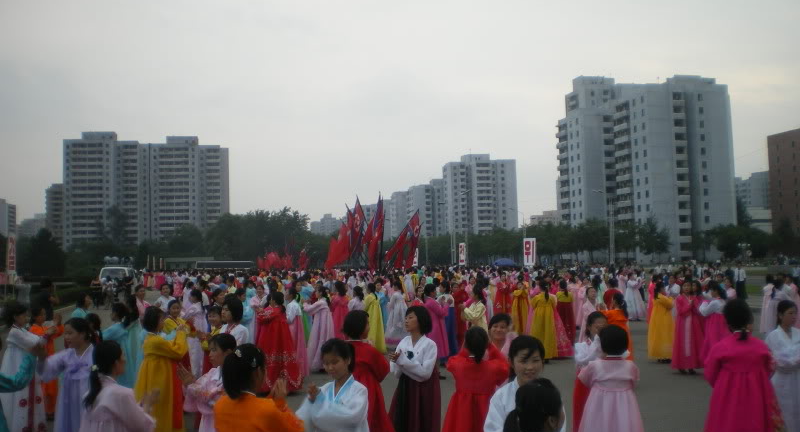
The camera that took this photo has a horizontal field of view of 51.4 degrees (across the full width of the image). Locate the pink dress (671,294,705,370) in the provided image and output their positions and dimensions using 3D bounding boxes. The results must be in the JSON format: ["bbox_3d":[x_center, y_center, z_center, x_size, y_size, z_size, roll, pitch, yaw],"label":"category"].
[{"bbox_3d":[4.959,2.009,14.350,0.560,1.300,0.500,-2,-4,9],"label":"pink dress"}]

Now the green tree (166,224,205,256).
[{"bbox_3d":[-42.539,6.947,165.000,8.500,10.500,8.000,-1,-3,0],"label":"green tree"}]

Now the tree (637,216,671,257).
[{"bbox_3d":[35.039,3.822,115.000,4.800,7.900,4.800,-1,-3,0],"label":"tree"}]

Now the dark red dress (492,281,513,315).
[{"bbox_3d":[3.486,2.806,28.300,0.660,1.240,0.550,-2,-3,6],"label":"dark red dress"}]

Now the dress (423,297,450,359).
[{"bbox_3d":[0.741,2.265,16.900,0.520,1.270,0.550,0,-4,-18],"label":"dress"}]

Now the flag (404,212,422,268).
[{"bbox_3d":[0.730,1.306,45.000,1.100,3.050,0.700,0,-3,-18],"label":"flag"}]

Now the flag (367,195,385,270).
[{"bbox_3d":[-1.178,0.841,40.000,0.900,3.500,0.600,-1,-3,0],"label":"flag"}]

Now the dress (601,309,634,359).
[{"bbox_3d":[3.335,1.999,12.700,0.550,1.170,0.520,-5,-5,45],"label":"dress"}]

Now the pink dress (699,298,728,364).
[{"bbox_3d":[5.764,2.110,15.200,0.620,1.260,0.620,-3,-4,18],"label":"pink dress"}]

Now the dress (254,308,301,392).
[{"bbox_3d":[-1.928,2.118,13.200,0.720,1.380,0.650,-3,-4,17],"label":"dress"}]

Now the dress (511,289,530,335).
[{"bbox_3d":[2.897,2.428,20.000,0.560,1.300,0.500,-1,-3,0],"label":"dress"}]

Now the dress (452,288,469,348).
[{"bbox_3d":[1.382,2.386,19.000,0.560,1.310,0.520,-2,-3,18],"label":"dress"}]

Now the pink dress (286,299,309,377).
[{"bbox_3d":[-1.846,2.182,14.700,0.550,1.360,0.580,-2,-3,3],"label":"pink dress"}]

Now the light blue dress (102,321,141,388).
[{"bbox_3d":[-3.133,1.898,9.600,0.600,1.320,0.560,-2,-3,12],"label":"light blue dress"}]

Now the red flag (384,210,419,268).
[{"bbox_3d":[0.072,1.130,40.000,1.600,2.800,0.700,-1,-3,0],"label":"red flag"}]

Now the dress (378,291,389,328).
[{"bbox_3d":[-0.461,2.452,20.200,0.560,1.300,0.520,-2,-3,18],"label":"dress"}]

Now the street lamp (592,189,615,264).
[{"bbox_3d":[25.682,2.054,105.000,2.800,10.700,0.500,-1,-3,-9],"label":"street lamp"}]

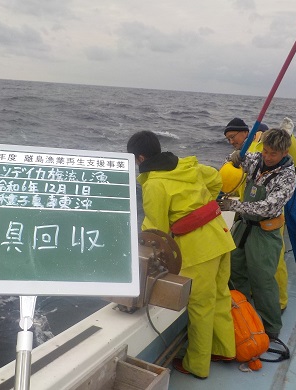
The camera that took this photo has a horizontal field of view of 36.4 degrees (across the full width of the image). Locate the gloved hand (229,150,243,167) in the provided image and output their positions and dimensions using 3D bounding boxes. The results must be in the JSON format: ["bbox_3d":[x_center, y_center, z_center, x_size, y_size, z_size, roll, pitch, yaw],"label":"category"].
[{"bbox_3d":[0.621,-0.259,3.196,0.100,0.130,0.110,13,16,36],"label":"gloved hand"}]

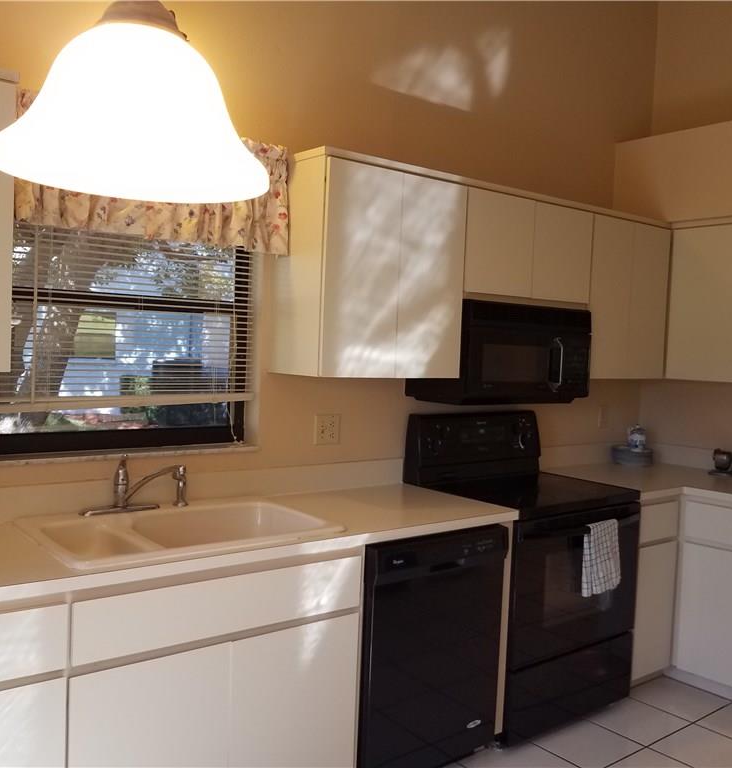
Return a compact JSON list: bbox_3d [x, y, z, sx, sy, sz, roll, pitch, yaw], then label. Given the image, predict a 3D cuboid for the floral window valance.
[{"bbox_3d":[-0.660,-0.634,2.414,0.925,0.365,0.118,0,3,-37],"label":"floral window valance"}]

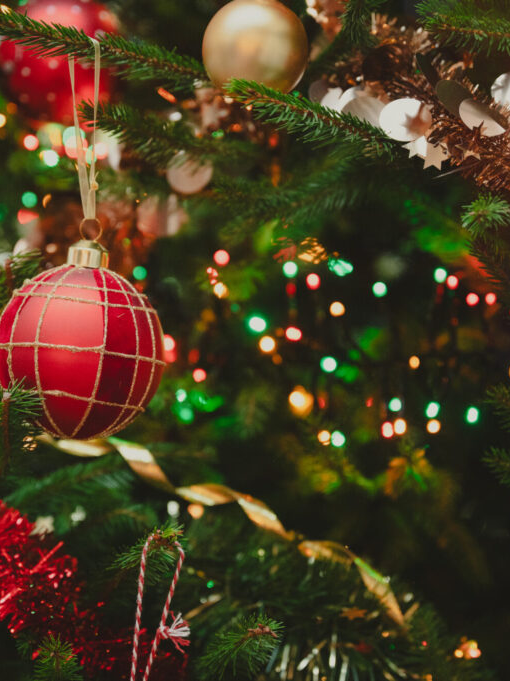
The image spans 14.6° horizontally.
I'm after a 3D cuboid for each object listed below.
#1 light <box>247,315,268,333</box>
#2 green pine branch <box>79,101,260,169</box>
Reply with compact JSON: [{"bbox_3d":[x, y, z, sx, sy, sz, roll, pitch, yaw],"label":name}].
[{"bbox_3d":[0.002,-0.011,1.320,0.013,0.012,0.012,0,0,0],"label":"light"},{"bbox_3d":[-0.045,-0.108,1.040,0.095,0.031,0.045,14,0,-15],"label":"green pine branch"}]

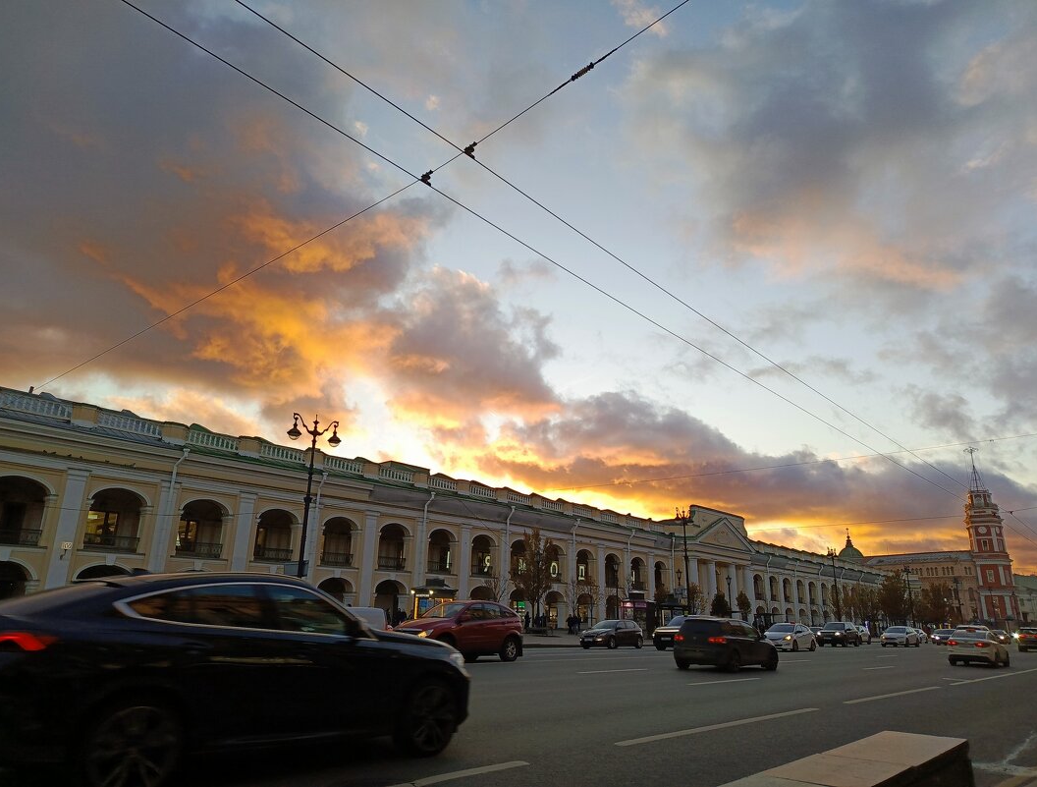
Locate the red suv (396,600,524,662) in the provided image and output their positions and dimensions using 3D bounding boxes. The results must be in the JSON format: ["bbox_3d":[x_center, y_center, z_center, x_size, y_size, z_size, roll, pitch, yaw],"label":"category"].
[{"bbox_3d":[-1.750,7.353,21.594,1.880,1.740,4.452,-14,-23,38],"label":"red suv"}]

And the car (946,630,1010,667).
[{"bbox_3d":[20.081,11.134,30.445,1.786,1.443,4.550,-14,-24,39],"label":"car"}]

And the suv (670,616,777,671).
[{"bbox_3d":[6.469,7.686,21.513,1.820,1.540,4.280,-14,-24,39],"label":"suv"}]

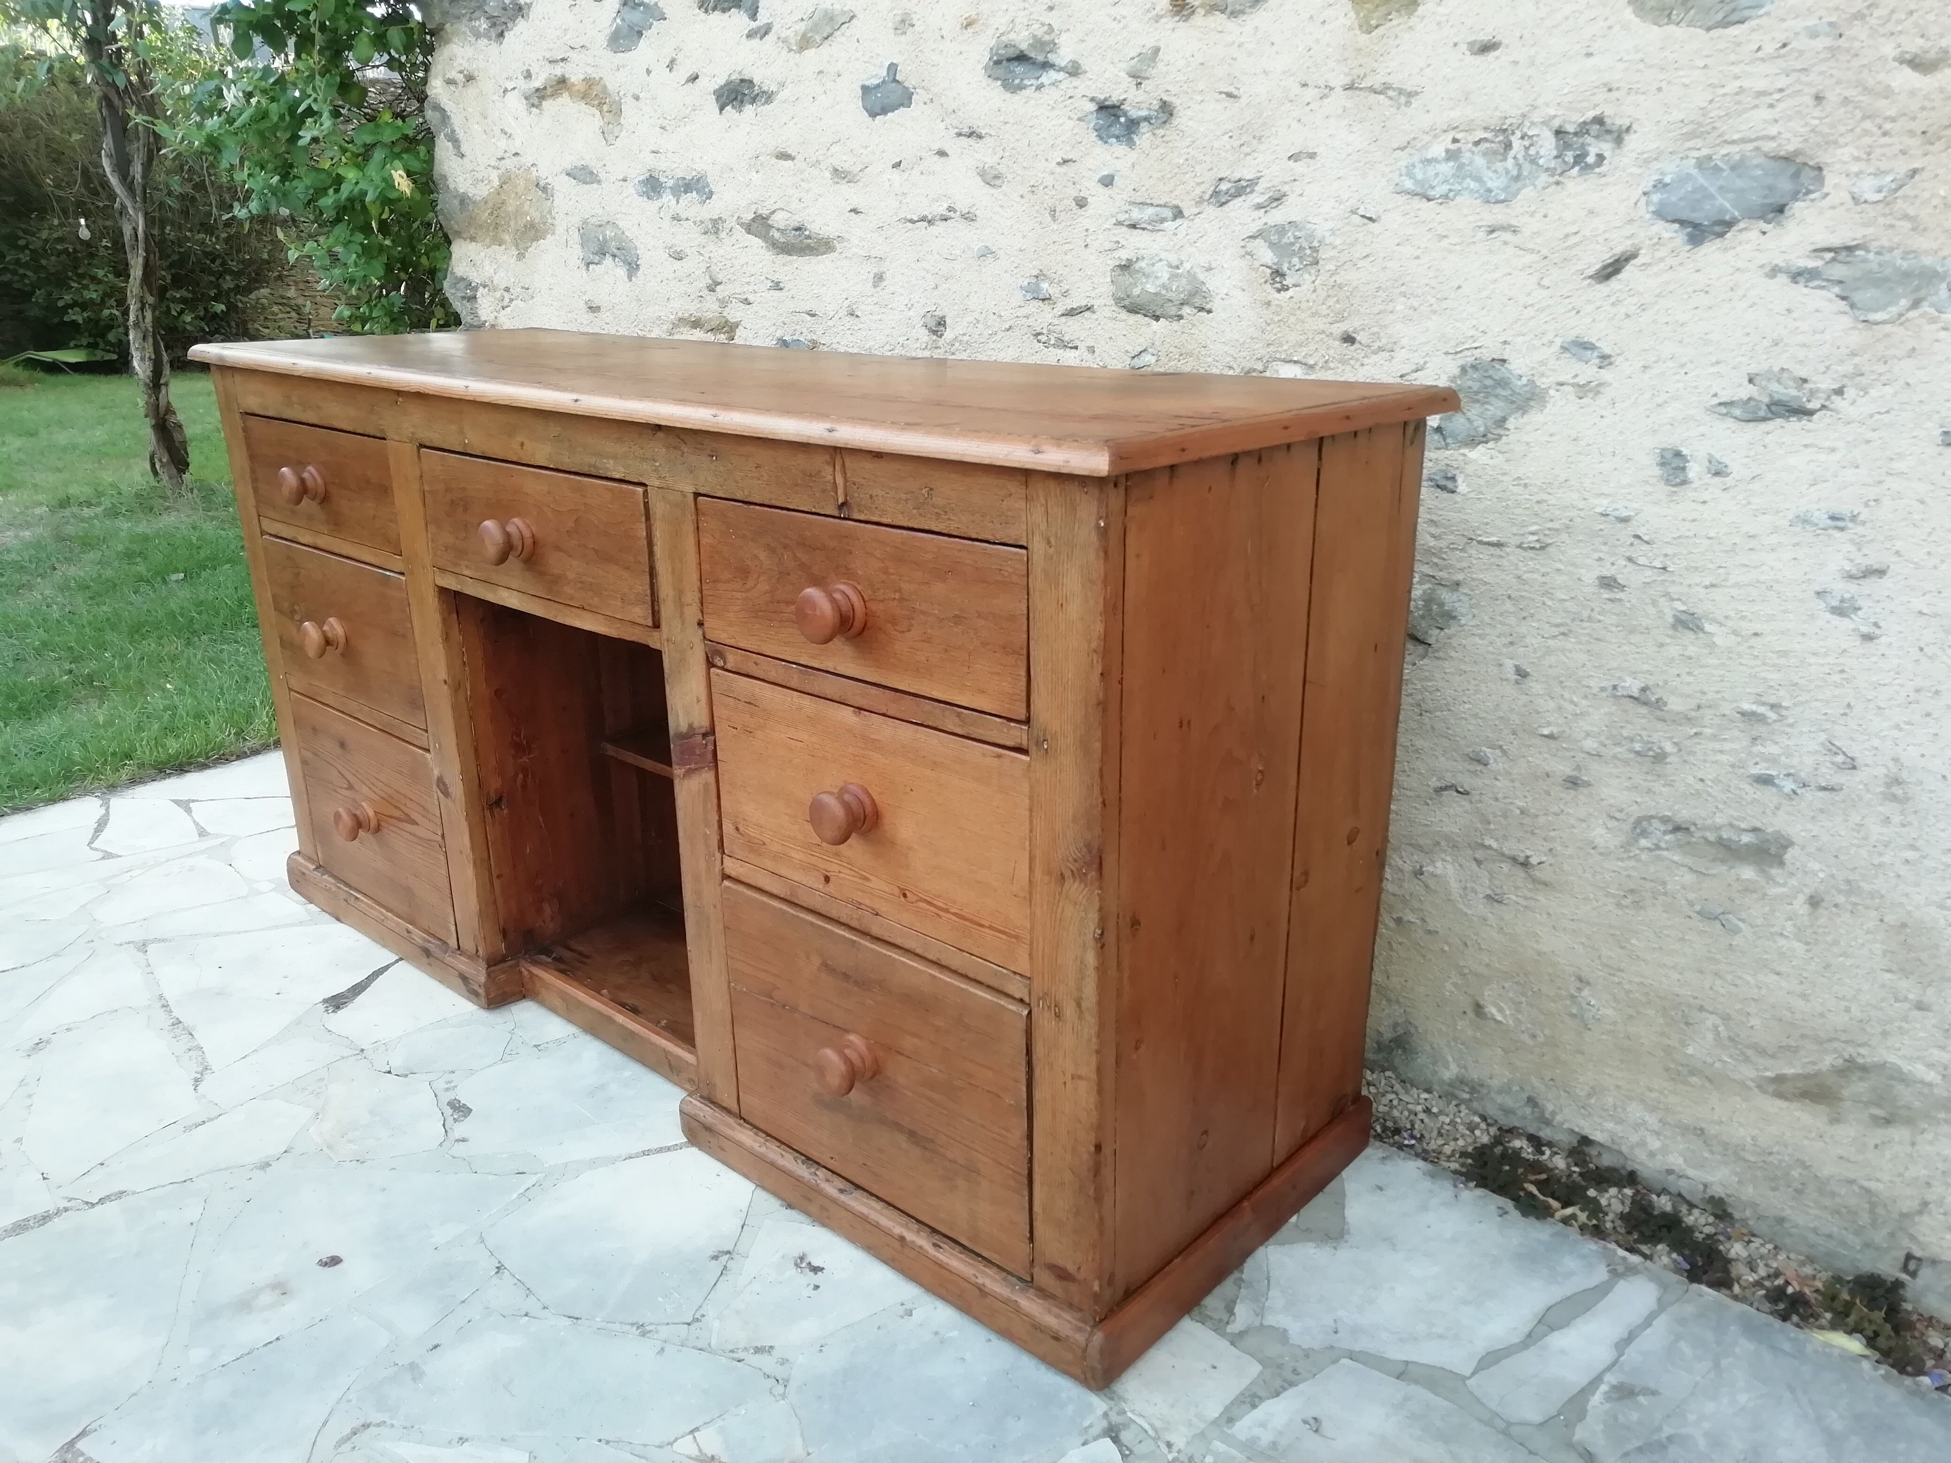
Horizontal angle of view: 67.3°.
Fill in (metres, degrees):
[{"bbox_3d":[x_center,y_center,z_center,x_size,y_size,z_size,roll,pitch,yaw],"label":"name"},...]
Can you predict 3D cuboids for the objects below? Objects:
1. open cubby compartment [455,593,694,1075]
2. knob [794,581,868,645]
[{"bbox_3d":[-0.328,0.076,1.923,0.476,0.560,0.451,15,24,40],"label":"open cubby compartment"},{"bbox_3d":[-0.129,-0.103,1.289,0.051,0.051,0.047,15,24,40],"label":"knob"}]

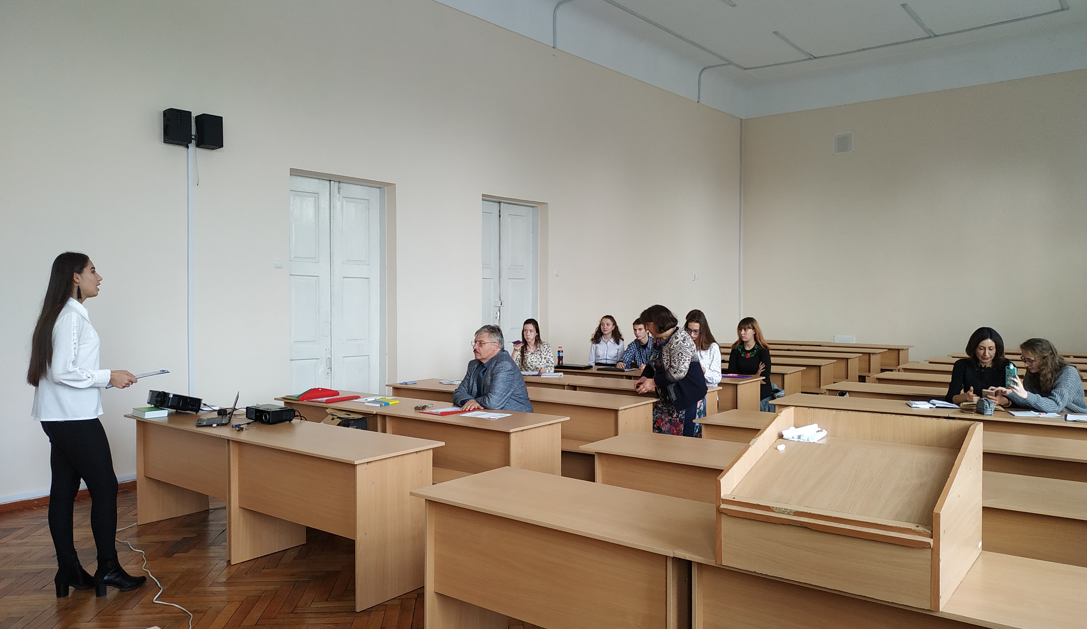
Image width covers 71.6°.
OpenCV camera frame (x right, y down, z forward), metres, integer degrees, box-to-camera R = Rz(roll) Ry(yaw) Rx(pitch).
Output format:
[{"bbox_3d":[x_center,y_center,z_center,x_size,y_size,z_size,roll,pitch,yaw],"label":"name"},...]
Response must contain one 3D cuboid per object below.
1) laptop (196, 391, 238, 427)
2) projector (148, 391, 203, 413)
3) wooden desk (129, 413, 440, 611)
[{"bbox_3d":[-2.027,0.590,4.697,0.235,0.195,0.270,-1,1,-18],"label":"laptop"},{"bbox_3d":[-2.458,0.582,5.026,0.299,0.103,0.225,1,-12,39],"label":"projector"},{"bbox_3d":[-1.685,1.054,4.603,2.458,0.731,0.597,1,2,38],"label":"wooden desk"}]

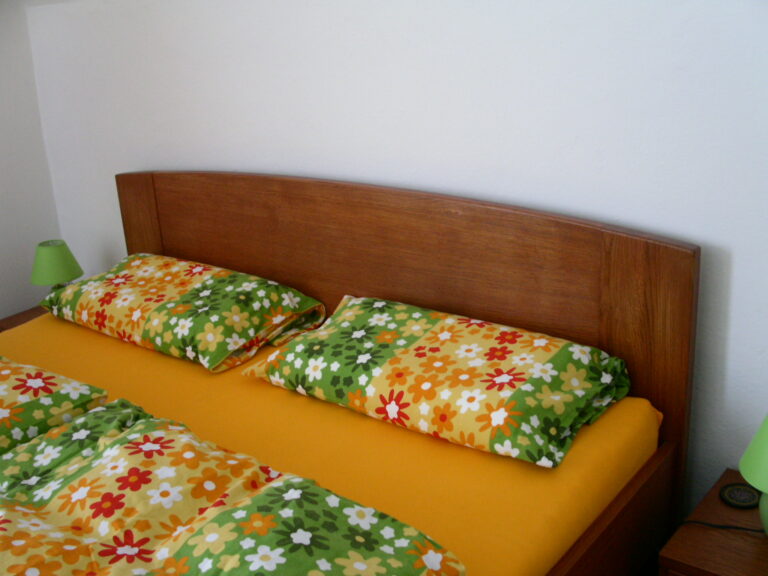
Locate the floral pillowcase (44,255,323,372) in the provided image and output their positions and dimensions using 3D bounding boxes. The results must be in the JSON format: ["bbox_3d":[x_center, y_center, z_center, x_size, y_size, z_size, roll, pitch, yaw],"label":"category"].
[{"bbox_3d":[-0.577,0.035,2.343,0.784,0.137,0.402,11,23,36],"label":"floral pillowcase"}]

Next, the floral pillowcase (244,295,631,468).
[{"bbox_3d":[0.097,0.161,1.870,0.804,0.137,0.372,11,23,36],"label":"floral pillowcase"}]

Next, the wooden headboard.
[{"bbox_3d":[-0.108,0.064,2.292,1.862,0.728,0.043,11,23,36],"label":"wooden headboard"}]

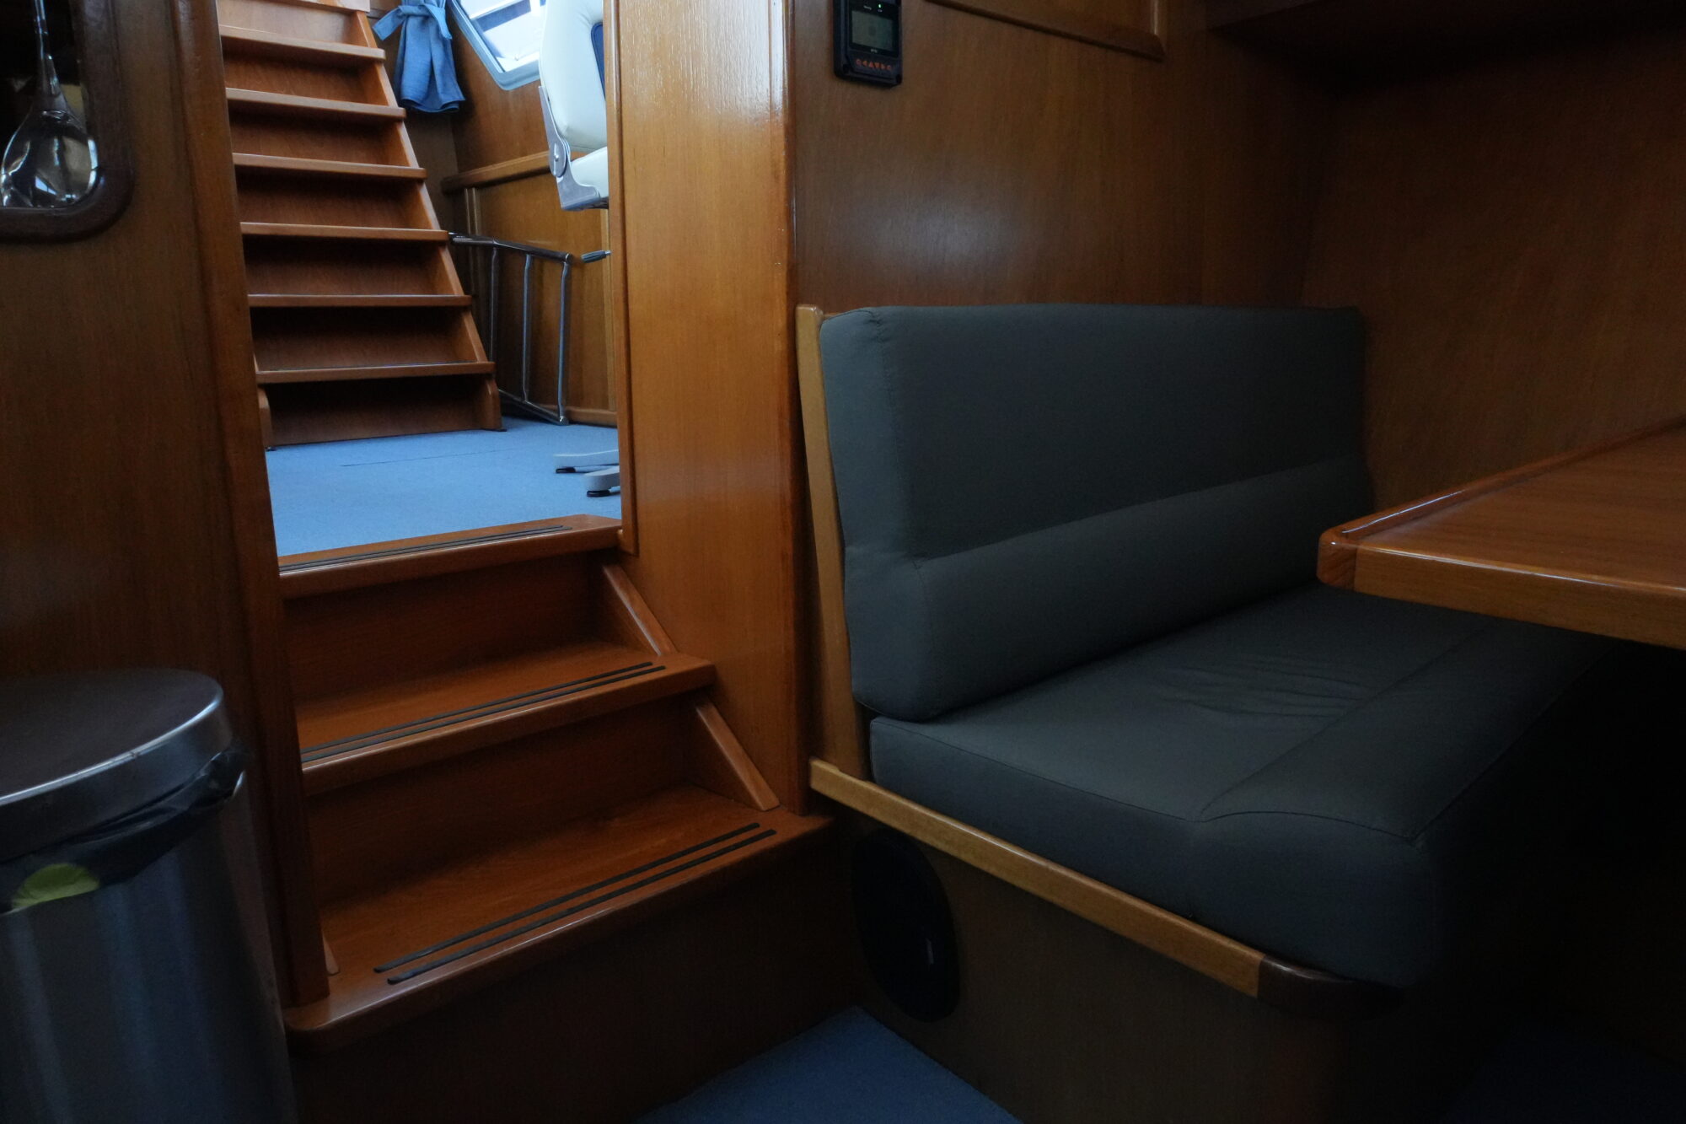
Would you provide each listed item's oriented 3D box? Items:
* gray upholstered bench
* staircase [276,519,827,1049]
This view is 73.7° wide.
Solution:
[{"bbox_3d":[0.706,-0.024,1.674,1.284,0.706,0.838,-11,16,-41],"label":"gray upholstered bench"},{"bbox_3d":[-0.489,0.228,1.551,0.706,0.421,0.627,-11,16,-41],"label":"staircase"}]

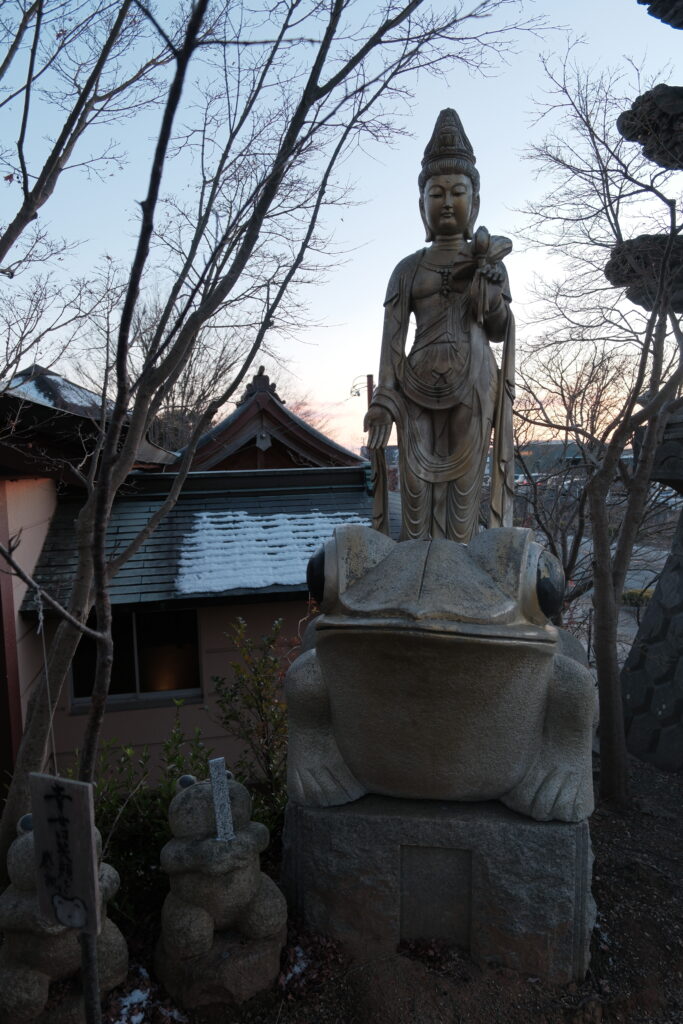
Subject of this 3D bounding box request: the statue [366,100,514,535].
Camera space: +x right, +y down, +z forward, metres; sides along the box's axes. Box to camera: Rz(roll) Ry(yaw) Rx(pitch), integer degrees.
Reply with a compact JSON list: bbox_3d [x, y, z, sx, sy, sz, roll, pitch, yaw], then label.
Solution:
[{"bbox_3d":[0.363,-0.629,2.579,0.546,1.596,0.360,0,5,7],"label":"statue"}]

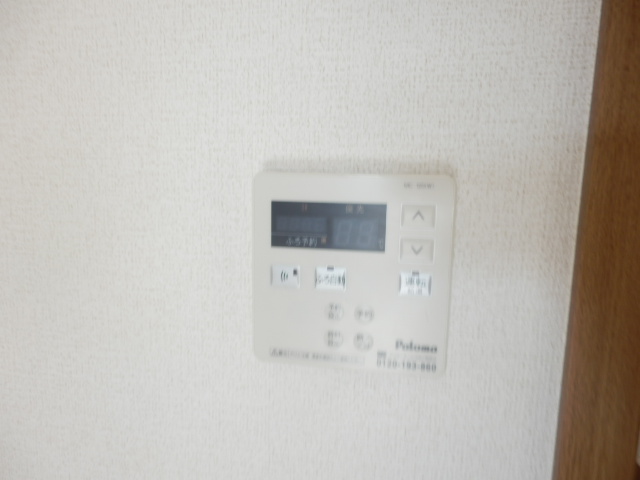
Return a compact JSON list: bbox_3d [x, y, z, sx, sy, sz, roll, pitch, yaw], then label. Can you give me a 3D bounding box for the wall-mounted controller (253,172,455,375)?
[{"bbox_3d":[0.019,0.019,0.278,0.120,0.120,0.019,2,8,8],"label":"wall-mounted controller"}]

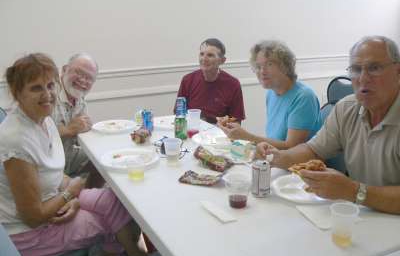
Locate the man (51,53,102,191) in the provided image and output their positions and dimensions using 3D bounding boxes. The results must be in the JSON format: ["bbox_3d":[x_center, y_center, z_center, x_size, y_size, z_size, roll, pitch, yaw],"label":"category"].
[{"bbox_3d":[-0.740,0.159,2.470,0.780,1.220,0.540,7,16,27],"label":"man"}]

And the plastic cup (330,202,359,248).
[{"bbox_3d":[0.408,0.283,1.189,0.077,0.112,0.077,-1,15,0],"label":"plastic cup"}]

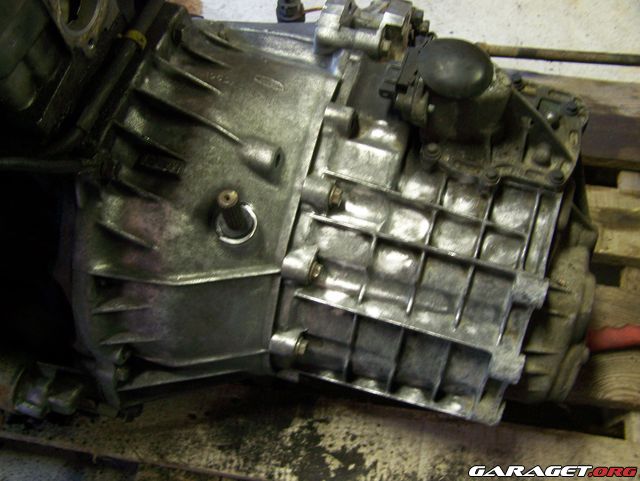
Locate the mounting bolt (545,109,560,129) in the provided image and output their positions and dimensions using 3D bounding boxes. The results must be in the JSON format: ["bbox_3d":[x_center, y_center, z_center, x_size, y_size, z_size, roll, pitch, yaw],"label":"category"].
[{"bbox_3d":[0.215,-0.112,0.649,0.011,0.011,0.011,15,55,13],"label":"mounting bolt"}]

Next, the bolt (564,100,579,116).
[{"bbox_3d":[0.236,-0.124,0.659,0.013,0.008,0.013,15,55,13],"label":"bolt"}]

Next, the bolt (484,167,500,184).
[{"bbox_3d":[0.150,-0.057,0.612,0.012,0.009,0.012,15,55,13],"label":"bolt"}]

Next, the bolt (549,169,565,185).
[{"bbox_3d":[0.205,-0.056,0.610,0.013,0.008,0.013,15,55,13],"label":"bolt"}]

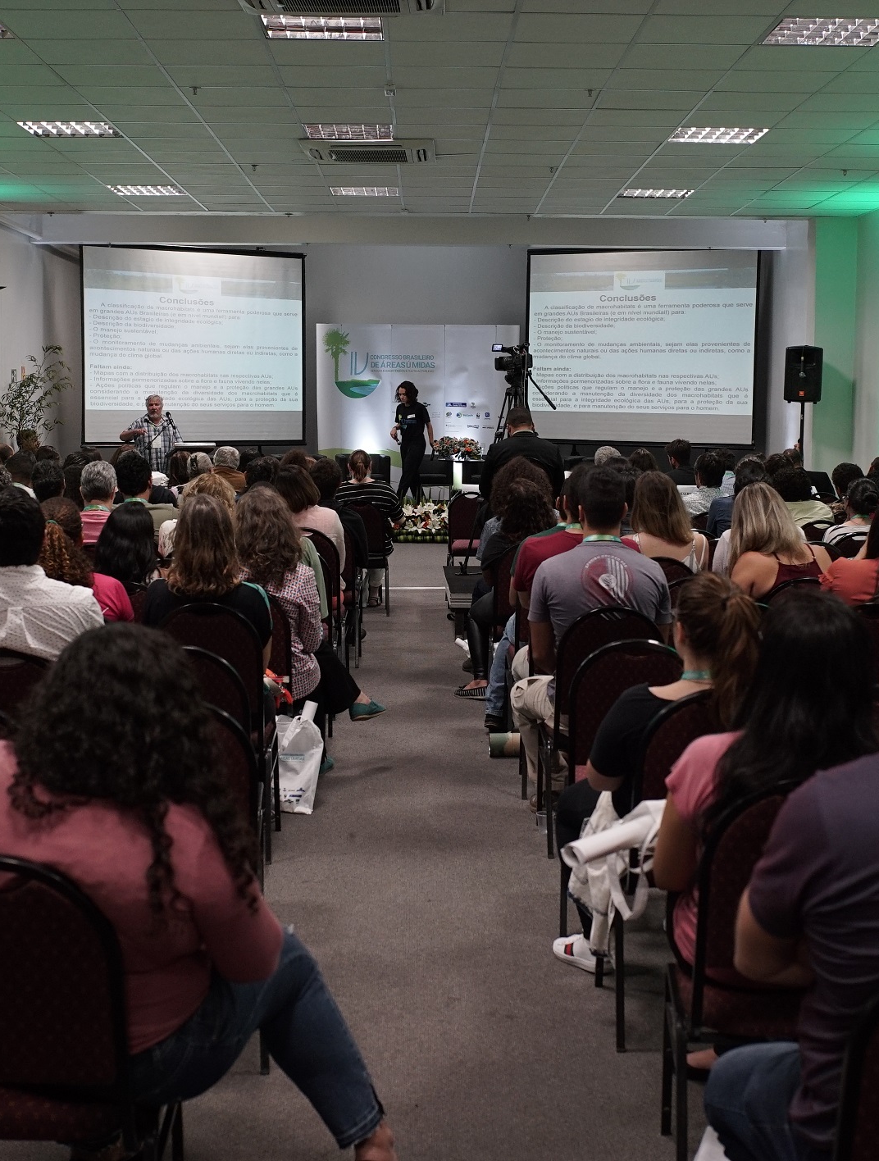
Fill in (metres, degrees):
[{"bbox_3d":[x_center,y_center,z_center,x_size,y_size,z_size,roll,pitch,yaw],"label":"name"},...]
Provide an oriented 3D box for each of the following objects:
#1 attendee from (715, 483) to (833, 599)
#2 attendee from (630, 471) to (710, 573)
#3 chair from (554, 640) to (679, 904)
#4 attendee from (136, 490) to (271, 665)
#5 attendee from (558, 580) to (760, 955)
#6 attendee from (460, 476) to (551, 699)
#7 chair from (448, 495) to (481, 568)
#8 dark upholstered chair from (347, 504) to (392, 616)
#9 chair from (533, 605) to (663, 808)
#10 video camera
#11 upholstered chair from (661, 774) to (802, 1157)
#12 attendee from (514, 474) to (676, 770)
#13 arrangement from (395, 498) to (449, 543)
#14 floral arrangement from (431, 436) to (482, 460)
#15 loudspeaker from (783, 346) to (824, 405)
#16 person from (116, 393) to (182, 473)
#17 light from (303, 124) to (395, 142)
[{"bbox_3d":[1.446,0.208,7.323,0.460,1.280,0.800,0,6,-1],"label":"attendee"},{"bbox_3d":[1.047,0.104,8.263,0.450,1.290,0.800,0,6,-1],"label":"attendee"},{"bbox_3d":[0.622,0.628,5.616,0.450,0.940,0.560,0,6,0],"label":"chair"},{"bbox_3d":[-0.900,0.310,6.708,0.500,1.333,0.750,0,6,0],"label":"attendee"},{"bbox_3d":[0.588,0.544,4.605,0.560,1.180,0.920,-1,6,-15],"label":"attendee"},{"bbox_3d":[0.372,0.065,8.806,0.520,1.250,0.850,-1,6,-9],"label":"attendee"},{"bbox_3d":[0.286,-0.362,15.384,0.450,0.940,0.560,0,6,0],"label":"chair"},{"bbox_3d":[-0.601,-0.197,13.074,0.450,0.905,0.540,0,6,0],"label":"dark upholstered chair"},{"bbox_3d":[0.600,0.518,6.201,0.450,0.905,0.540,0,6,0],"label":"chair"},{"bbox_3d":[0.515,-1.576,12.006,0.320,0.220,0.170,6,8,44],"label":"video camera"},{"bbox_3d":[0.682,0.801,3.466,0.450,0.905,0.540,0,6,0],"label":"upholstered chair"},{"bbox_3d":[0.536,0.257,6.284,0.560,1.380,0.850,0,6,-4],"label":"attendee"},{"bbox_3d":[-0.203,-0.733,20.130,0.850,0.530,0.450,0,6,0],"label":"arrangement"},{"bbox_3d":[0.212,-1.647,21.145,0.650,0.300,0.450,0,6,-1],"label":"floral arrangement"},{"bbox_3d":[3.274,-1.851,15.217,0.340,0.520,0.310,2,6,11],"label":"loudspeaker"},{"bbox_3d":[-2.766,-0.968,16.466,0.600,1.720,0.420,0,6,-6],"label":"person"},{"bbox_3d":[-0.597,-3.041,11.413,0.620,0.070,0.620,0,6,-1],"label":"light"}]

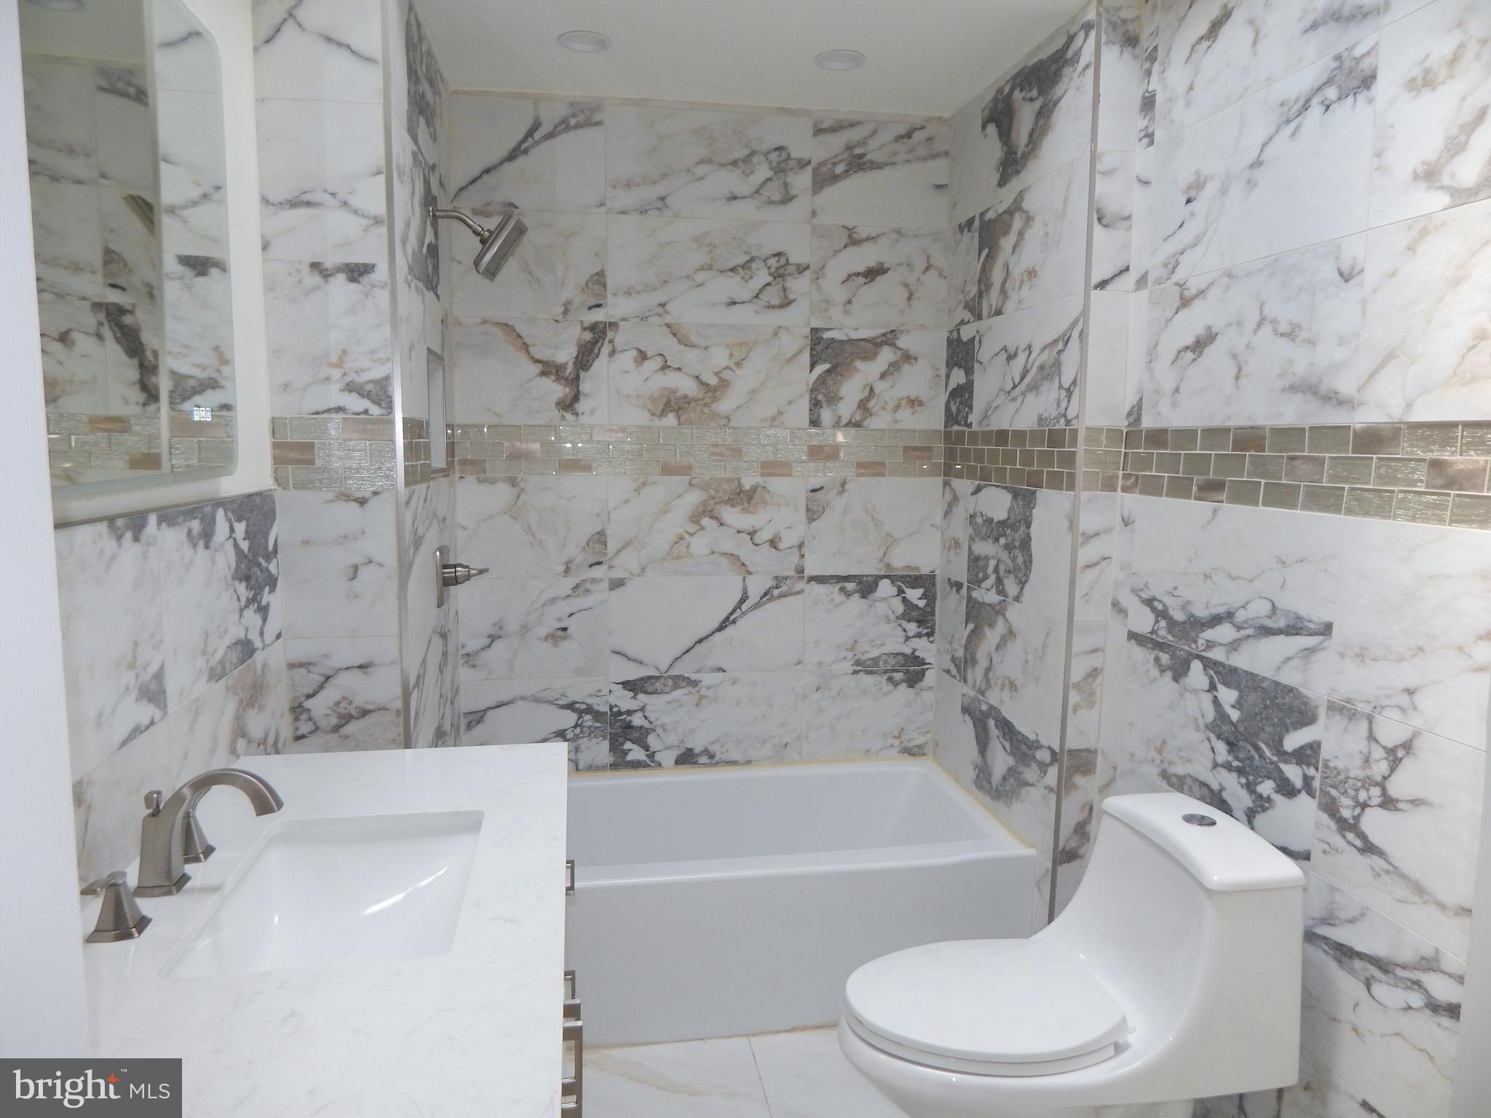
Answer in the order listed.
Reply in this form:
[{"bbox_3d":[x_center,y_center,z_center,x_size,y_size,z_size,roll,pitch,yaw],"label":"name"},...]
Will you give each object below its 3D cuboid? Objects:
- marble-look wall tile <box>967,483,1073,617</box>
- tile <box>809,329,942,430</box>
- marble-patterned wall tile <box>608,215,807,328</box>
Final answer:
[{"bbox_3d":[0.709,-0.038,2.487,0.010,0.299,0.589,-1,7,-10],"label":"marble-look wall tile"},{"bbox_3d":[0.409,-0.554,2.937,0.441,0.305,0.010,-1,7,-10],"label":"tile"},{"bbox_3d":[-0.103,-0.851,2.813,0.605,0.305,0.010,-1,7,-10],"label":"marble-patterned wall tile"}]

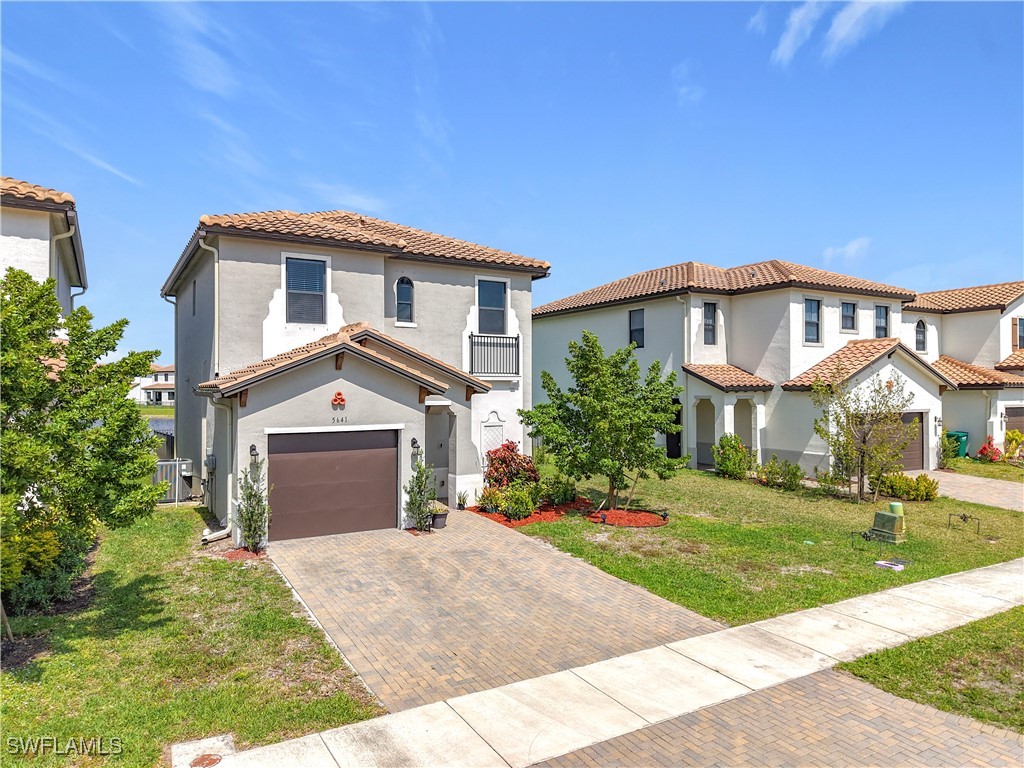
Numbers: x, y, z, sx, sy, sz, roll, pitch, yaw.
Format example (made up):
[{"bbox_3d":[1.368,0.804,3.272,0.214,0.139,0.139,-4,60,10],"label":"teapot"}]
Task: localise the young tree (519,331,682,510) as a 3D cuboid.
[{"bbox_3d":[2.244,0.940,18.059,4.100,4.500,4.000,0,0,0],"label":"young tree"}]

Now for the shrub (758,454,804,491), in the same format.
[{"bbox_3d":[8.030,2.644,21.159,1.320,1.000,1.150,0,0,0],"label":"shrub"}]

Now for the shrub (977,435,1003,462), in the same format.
[{"bbox_3d":[19.329,2.628,28.745,0.970,1.060,0.920,0,0,0],"label":"shrub"}]

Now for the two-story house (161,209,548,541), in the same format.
[{"bbox_3d":[-4.985,-1.211,22.116,9.700,8.820,14.900,0,0,-30],"label":"two-story house"}]

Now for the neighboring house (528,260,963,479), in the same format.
[{"bbox_3d":[8.562,-1.170,31.056,10.000,8.770,16.300,0,0,-30],"label":"neighboring house"}]

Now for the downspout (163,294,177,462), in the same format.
[{"bbox_3d":[-12.377,-0.110,25.713,0.470,6.350,0.120,0,0,-30],"label":"downspout"}]

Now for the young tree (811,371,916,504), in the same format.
[{"bbox_3d":[9.551,1.431,19.309,2.700,3.500,2.600,0,0,0],"label":"young tree"}]

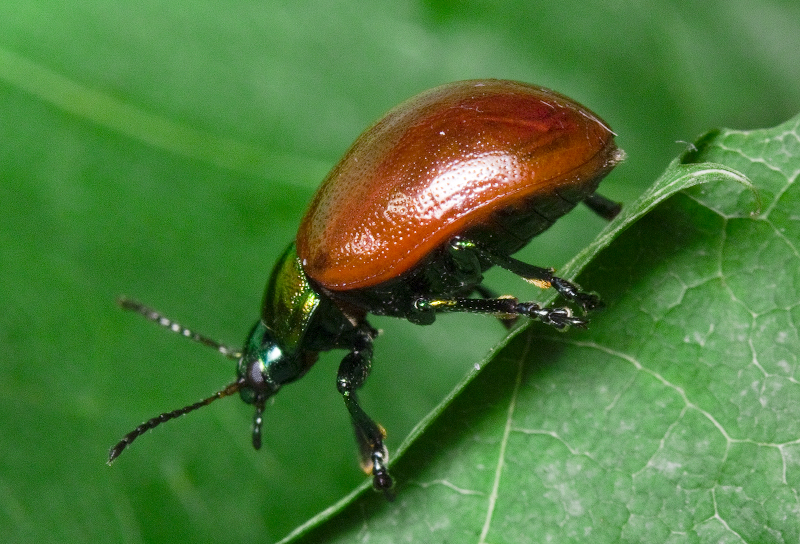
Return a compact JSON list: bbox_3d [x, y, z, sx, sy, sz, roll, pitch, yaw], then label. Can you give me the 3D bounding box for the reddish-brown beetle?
[{"bbox_3d":[0.000,0.001,0.053,0.010,0.005,0.005,-30,10,-3],"label":"reddish-brown beetle"}]

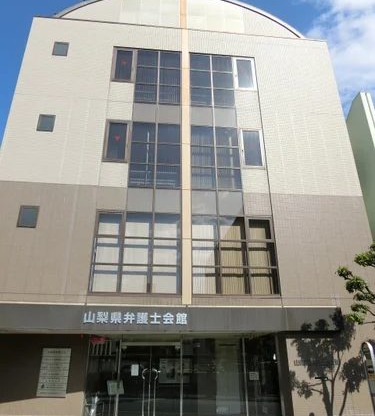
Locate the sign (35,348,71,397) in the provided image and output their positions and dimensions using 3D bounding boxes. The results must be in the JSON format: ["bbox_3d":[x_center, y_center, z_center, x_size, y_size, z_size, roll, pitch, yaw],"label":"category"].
[{"bbox_3d":[-4.109,5.051,11.103,0.910,1.356,0.050,-2,-24,3],"label":"sign"}]

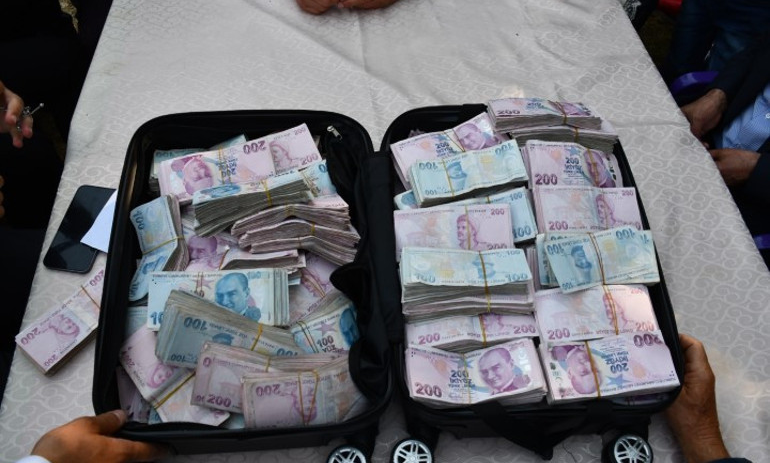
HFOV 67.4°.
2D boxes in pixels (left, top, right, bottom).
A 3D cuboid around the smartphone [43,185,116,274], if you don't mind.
[{"bbox_3d":[-0.458,-0.005,0.882,0.072,0.008,0.147,7,59,3],"label":"smartphone"}]

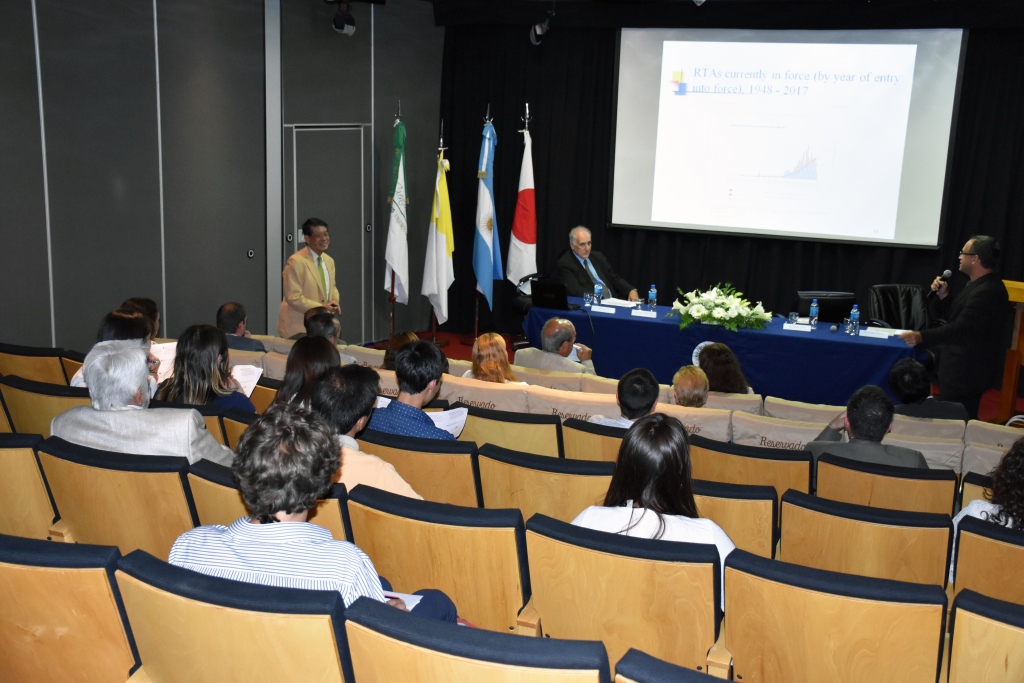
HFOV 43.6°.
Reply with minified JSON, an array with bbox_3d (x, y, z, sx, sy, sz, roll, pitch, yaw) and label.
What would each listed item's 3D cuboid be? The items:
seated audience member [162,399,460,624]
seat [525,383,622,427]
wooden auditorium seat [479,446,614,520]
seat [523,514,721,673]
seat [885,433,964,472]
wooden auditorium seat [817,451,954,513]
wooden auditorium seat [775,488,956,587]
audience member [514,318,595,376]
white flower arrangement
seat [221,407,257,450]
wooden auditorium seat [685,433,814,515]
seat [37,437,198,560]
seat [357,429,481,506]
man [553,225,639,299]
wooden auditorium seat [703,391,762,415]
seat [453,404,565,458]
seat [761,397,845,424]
[{"bbox_3d":[-0.352,0.662,2.966,0.540,1.227,0.850,7,15,22],"label":"seated audience member"},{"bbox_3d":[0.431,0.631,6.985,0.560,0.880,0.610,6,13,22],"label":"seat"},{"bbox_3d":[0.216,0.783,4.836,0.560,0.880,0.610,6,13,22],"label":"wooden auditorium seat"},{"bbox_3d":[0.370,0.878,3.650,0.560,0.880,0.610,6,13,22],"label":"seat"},{"bbox_3d":[1.856,0.838,6.189,0.540,0.930,0.600,7,14,20],"label":"seat"},{"bbox_3d":[1.554,0.854,5.311,0.540,0.900,0.630,7,15,22],"label":"wooden auditorium seat"},{"bbox_3d":[1.205,0.892,4.357,0.540,0.900,0.600,7,15,22],"label":"wooden auditorium seat"},{"bbox_3d":[0.274,0.403,7.993,0.540,1.188,0.780,12,17,38],"label":"audience member"},{"bbox_3d":[1.570,-0.265,9.733,0.720,0.290,0.400,7,14,20],"label":"white flower arrangement"},{"bbox_3d":[-0.781,0.664,5.177,0.540,0.900,0.630,7,15,22],"label":"seat"},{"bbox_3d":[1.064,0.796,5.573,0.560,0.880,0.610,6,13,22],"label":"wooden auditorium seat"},{"bbox_3d":[-1.083,0.725,4.100,0.540,0.930,0.600,7,14,20],"label":"seat"},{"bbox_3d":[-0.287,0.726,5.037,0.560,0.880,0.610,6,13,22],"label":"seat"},{"bbox_3d":[0.644,-0.277,10.640,0.660,1.297,0.800,0,14,-7],"label":"man"},{"bbox_3d":[1.224,0.682,7.503,0.540,0.930,0.600,7,14,20],"label":"wooden auditorium seat"},{"bbox_3d":[0.055,0.689,5.902,0.540,0.900,0.600,7,15,22],"label":"seat"},{"bbox_3d":[1.739,0.732,7.379,0.540,0.900,0.600,7,15,22],"label":"seat"}]

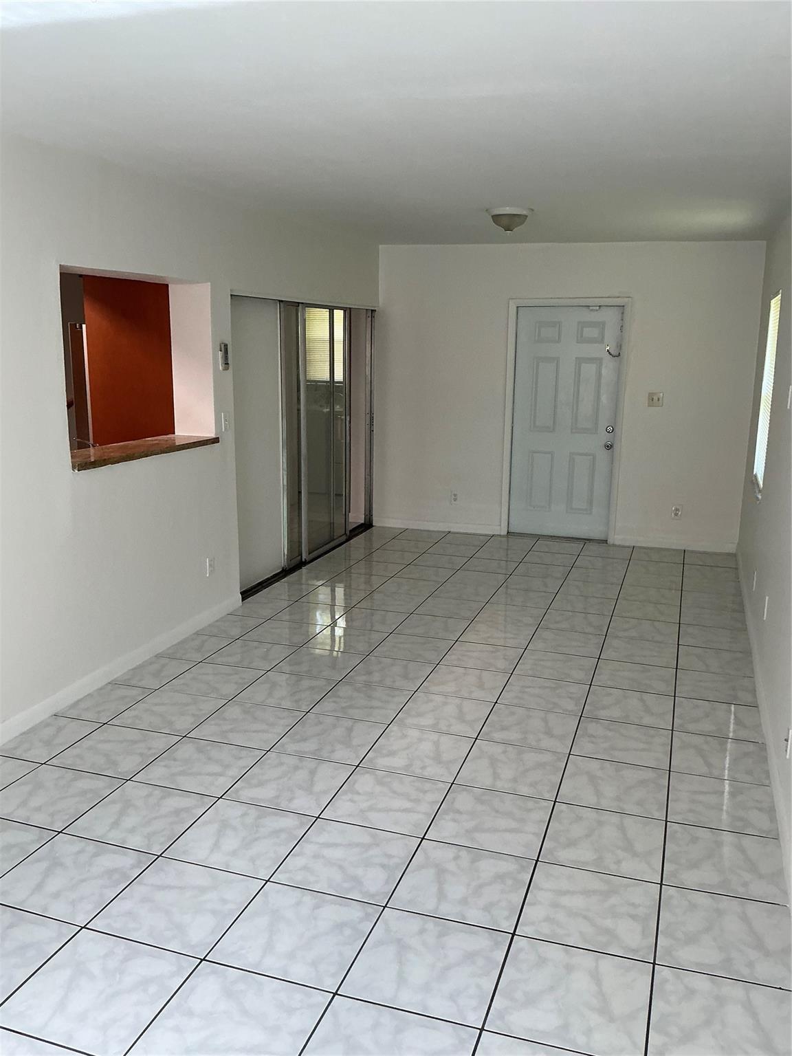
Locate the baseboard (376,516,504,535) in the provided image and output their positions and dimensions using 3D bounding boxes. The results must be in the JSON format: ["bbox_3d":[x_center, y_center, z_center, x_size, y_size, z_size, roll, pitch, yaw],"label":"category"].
[{"bbox_3d":[0.370,-0.013,8.040,1.241,0.086,0.017,4,13,18],"label":"baseboard"}]

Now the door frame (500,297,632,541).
[{"bbox_3d":[1.466,-0.923,7.501,1.020,2.102,0.113,4,13,18],"label":"door frame"}]

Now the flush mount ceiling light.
[{"bbox_3d":[0.722,-1.949,5.442,0.310,0.142,0.310,4,13,18],"label":"flush mount ceiling light"}]

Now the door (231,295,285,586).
[{"bbox_3d":[-0.988,-0.585,6.040,0.042,2.006,0.784,4,13,18],"label":"door"}]

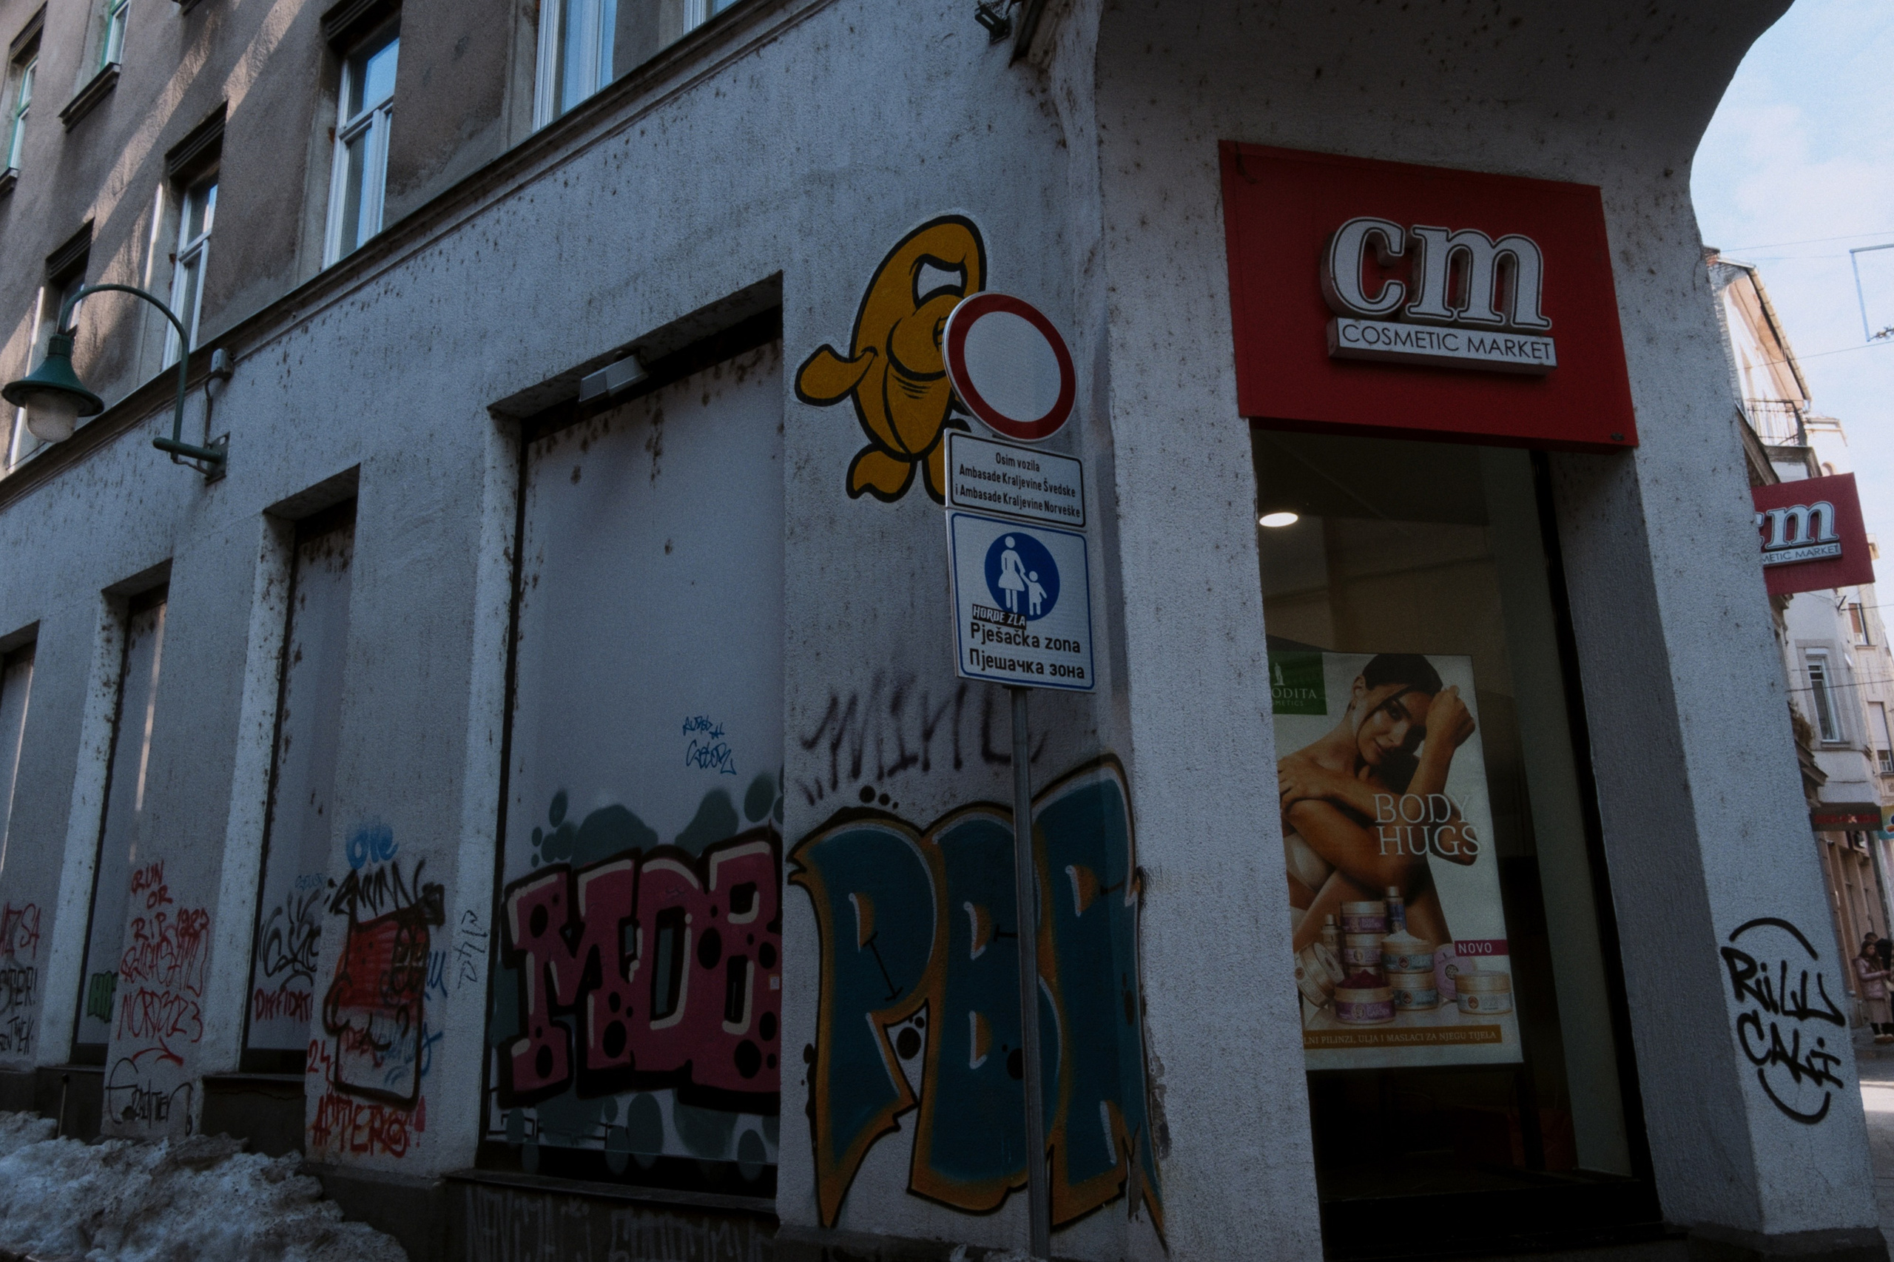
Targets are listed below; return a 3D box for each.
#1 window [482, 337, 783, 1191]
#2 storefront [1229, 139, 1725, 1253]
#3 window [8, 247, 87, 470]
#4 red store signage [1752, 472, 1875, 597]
[{"bbox_3d":[-1.619,0.613,6.621,2.450,4.250,0.200,-12,-18,36],"label":"window"},{"bbox_3d":[2.059,0.099,5.087,1.840,4.360,0.450,2,-14,-12],"label":"storefront"},{"bbox_3d":[-9.312,-2.776,13.312,1.270,2.500,0.250,-12,-18,36],"label":"window"},{"bbox_3d":[5.768,-0.627,8.663,0.850,0.770,0.200,-8,-16,25],"label":"red store signage"}]

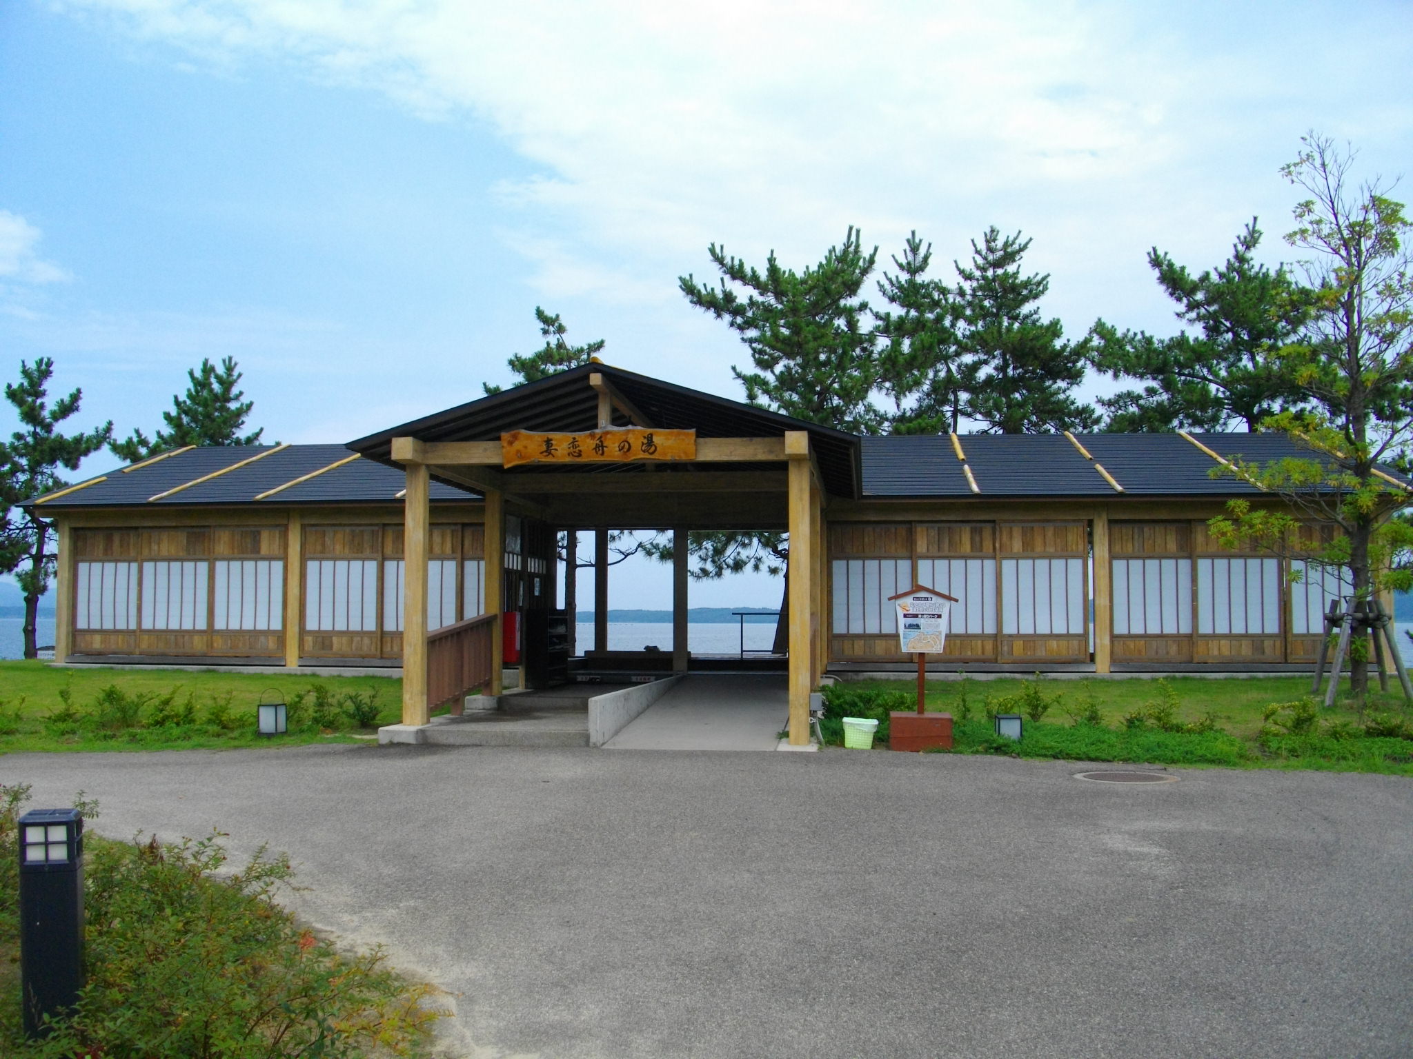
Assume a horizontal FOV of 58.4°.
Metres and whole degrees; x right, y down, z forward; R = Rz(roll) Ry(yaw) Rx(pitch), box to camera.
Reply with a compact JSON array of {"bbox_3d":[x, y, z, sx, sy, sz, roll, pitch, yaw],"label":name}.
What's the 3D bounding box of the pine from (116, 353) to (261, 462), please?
[{"bbox_3d":[-12.837,-0.526,31.112,3.900,7.590,3.800,-1,-4,7],"label":"pine"}]

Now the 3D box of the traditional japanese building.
[{"bbox_3d":[-0.464,0.415,19.977,20.950,4.670,13.050,-1,-4,7],"label":"traditional japanese building"}]

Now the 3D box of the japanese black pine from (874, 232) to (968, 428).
[{"bbox_3d":[5.060,-1.965,29.810,2.700,10.280,2.800,-1,-4,7],"label":"japanese black pine"}]

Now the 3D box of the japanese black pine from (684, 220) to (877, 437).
[{"bbox_3d":[1.661,-2.046,29.815,5.100,10.440,4.800,-1,-4,7],"label":"japanese black pine"}]

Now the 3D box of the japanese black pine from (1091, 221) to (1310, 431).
[{"bbox_3d":[11.306,-1.983,28.508,5.200,10.130,4.800,-1,-4,7],"label":"japanese black pine"}]

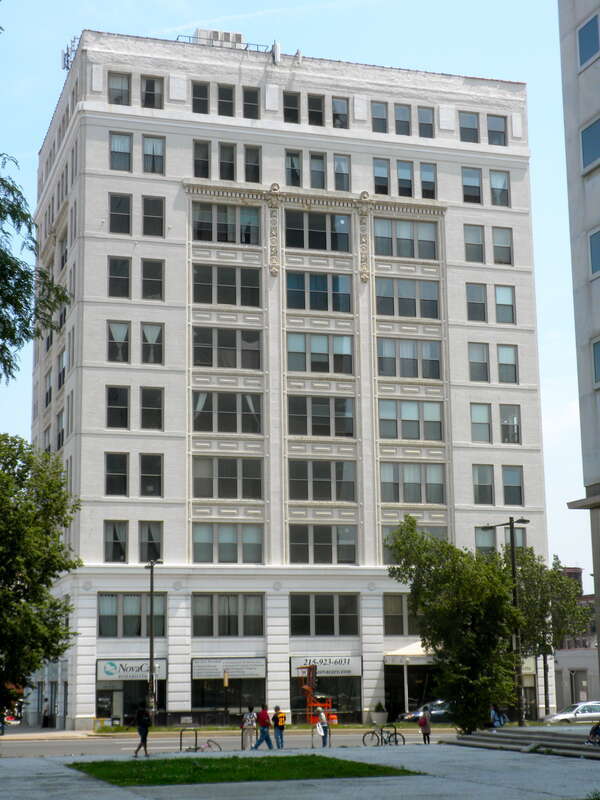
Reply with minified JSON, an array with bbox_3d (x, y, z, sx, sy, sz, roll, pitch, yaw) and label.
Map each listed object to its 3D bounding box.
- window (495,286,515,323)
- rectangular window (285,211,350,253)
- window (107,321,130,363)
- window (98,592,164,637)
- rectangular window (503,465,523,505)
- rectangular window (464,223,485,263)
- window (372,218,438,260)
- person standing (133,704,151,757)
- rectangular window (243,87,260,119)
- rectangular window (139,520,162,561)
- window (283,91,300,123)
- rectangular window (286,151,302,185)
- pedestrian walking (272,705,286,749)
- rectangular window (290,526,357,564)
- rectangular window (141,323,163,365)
[{"bbox_3d":[13.492,-6.241,91.177,1.416,2.549,0.200,3,-12,-17],"label":"window"},{"bbox_3d":[1.151,-10.822,89.362,4.422,2.533,0.200,3,-11,-17],"label":"rectangular window"},{"bbox_3d":[-10.414,-3.306,79.684,1.386,2.487,0.200,3,-12,-17],"label":"window"},{"bbox_3d":[-9.513,12.222,78.822,3.855,2.477,0.150,3,-12,-17],"label":"window"},{"bbox_3d":[13.118,5.313,85.320,1.374,2.457,0.200,3,-12,-17],"label":"rectangular window"},{"bbox_3d":[11.496,-10.248,91.355,1.417,2.592,0.200,3,-12,-17],"label":"rectangular window"},{"bbox_3d":[6.641,-10.024,86.575,4.207,2.446,0.200,3,-11,-17],"label":"window"},{"bbox_3d":[-5.137,10.656,44.800,0.650,1.750,0.550,-3,-11,9],"label":"person standing"},{"bbox_3d":[-3.010,-18.667,87.225,1.056,2.082,0.150,3,-12,-17],"label":"rectangular window"},{"bbox_3d":[-8.390,8.012,78.203,1.378,2.349,0.200,3,-11,-17],"label":"rectangular window"},{"bbox_3d":[-0.493,-18.022,85.761,1.059,2.050,0.200,3,-12,-17],"label":"window"},{"bbox_3d":[-0.365,-14.557,87.226,1.035,2.368,0.150,3,-12,-17],"label":"rectangular window"},{"bbox_3d":[-0.840,13.475,56.966,0.520,1.740,0.380,7,-14,-37],"label":"pedestrian walking"},{"bbox_3d":[1.372,8.331,79.785,4.090,2.183,0.220,3,-12,-17],"label":"rectangular window"},{"bbox_3d":[-8.886,-3.394,83.606,1.370,2.548,0.200,3,-12,-17],"label":"rectangular window"}]

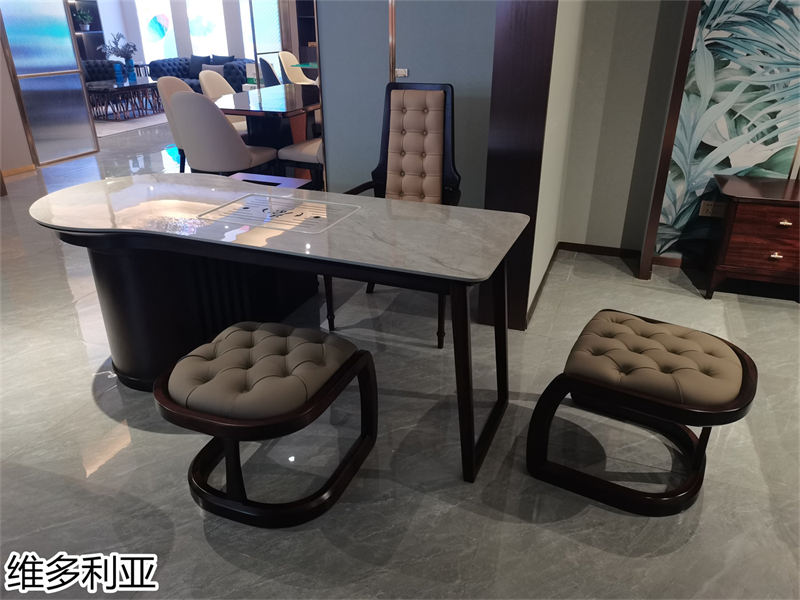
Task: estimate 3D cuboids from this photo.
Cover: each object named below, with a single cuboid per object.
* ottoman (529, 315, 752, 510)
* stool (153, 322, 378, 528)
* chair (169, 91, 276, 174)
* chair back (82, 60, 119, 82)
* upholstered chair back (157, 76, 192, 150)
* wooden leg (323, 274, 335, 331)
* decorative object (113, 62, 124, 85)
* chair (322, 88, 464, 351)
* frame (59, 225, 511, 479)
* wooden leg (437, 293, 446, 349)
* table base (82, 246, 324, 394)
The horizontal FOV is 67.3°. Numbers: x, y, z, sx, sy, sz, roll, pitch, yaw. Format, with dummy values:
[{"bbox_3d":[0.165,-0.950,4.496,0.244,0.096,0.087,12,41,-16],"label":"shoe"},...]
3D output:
[{"bbox_3d":[0.769,0.333,1.918,0.545,0.450,0.521,16,29,32],"label":"ottoman"},{"bbox_3d":[-0.396,0.352,1.884,0.521,0.450,0.565,10,26,20],"label":"stool"},{"bbox_3d":[-1.307,-1.095,4.502,0.520,0.900,0.620,10,27,22],"label":"chair"},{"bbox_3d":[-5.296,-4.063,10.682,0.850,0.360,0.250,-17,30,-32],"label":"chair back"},{"bbox_3d":[-1.866,-1.671,5.271,0.320,0.520,0.500,9,27,20],"label":"upholstered chair back"},{"bbox_3d":[-0.333,-0.040,2.795,0.040,0.400,0.040,8,26,16],"label":"wooden leg"},{"bbox_3d":[-4.555,-3.662,9.707,0.150,0.290,0.150,-12,27,-23],"label":"decorative object"},{"bbox_3d":[0.015,-0.410,2.780,0.585,1.084,0.585,8,26,18],"label":"chair"},{"bbox_3d":[-0.486,0.025,2.292,1.782,0.705,0.718,9,26,20],"label":"frame"},{"bbox_3d":[0.196,0.030,2.640,0.040,0.400,0.040,8,26,16],"label":"wooden leg"},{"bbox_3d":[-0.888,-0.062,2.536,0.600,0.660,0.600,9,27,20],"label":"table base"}]

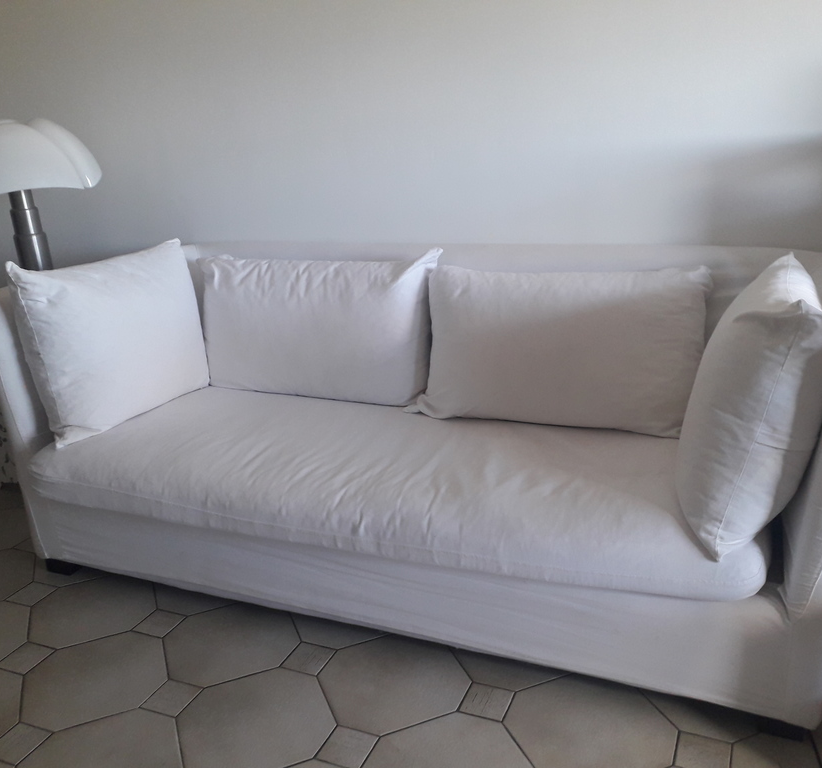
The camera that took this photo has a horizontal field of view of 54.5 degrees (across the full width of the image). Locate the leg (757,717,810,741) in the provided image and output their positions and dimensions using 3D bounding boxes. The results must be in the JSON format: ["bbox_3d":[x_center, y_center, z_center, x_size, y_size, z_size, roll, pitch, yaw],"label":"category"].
[{"bbox_3d":[0.769,0.682,1.659,0.085,0.051,0.085,5,20,23],"label":"leg"}]

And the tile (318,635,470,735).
[{"bbox_3d":[-0.042,0.693,1.861,0.317,0.010,0.317,-10,19,-20],"label":"tile"}]

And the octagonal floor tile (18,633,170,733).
[{"bbox_3d":[-0.759,0.711,1.925,0.317,0.010,0.317,-10,19,-20],"label":"octagonal floor tile"}]

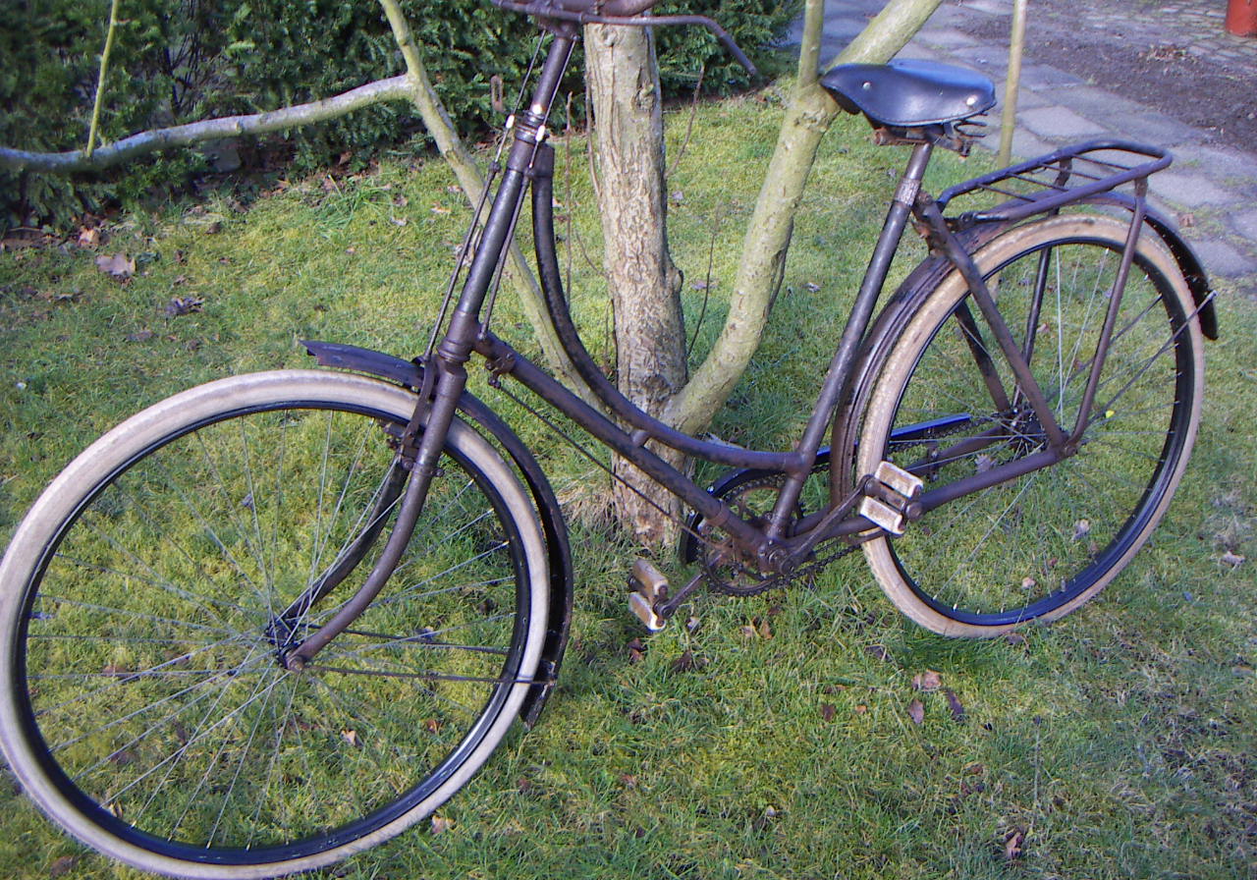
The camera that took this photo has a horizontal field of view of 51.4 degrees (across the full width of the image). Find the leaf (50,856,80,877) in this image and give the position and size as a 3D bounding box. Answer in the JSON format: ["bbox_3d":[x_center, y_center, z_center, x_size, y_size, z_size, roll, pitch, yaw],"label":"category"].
[{"bbox_3d":[-0.773,0.585,1.793,0.034,0.016,0.035,20,35,34],"label":"leaf"}]

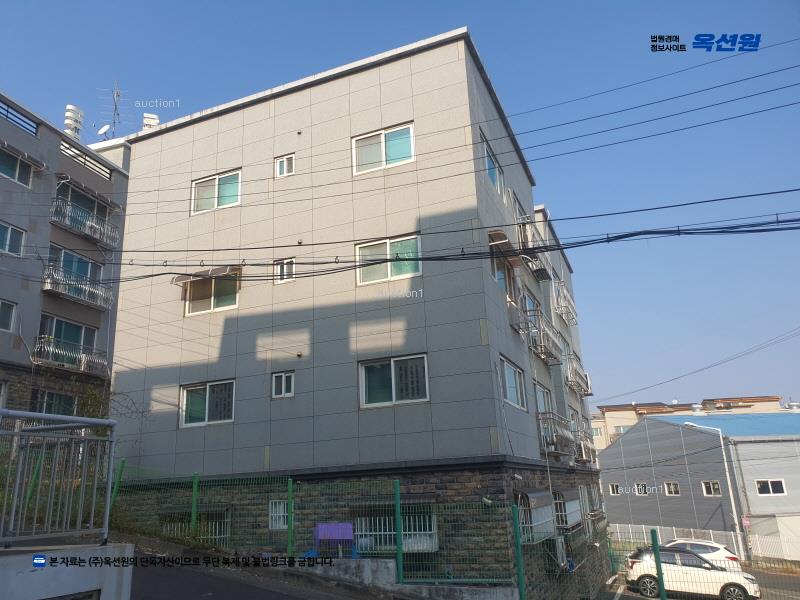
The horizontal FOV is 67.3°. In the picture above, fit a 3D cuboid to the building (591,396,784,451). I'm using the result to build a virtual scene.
[{"bbox_3d":[32.097,19.217,69.305,20.117,13.262,11.000,-4,-18,6],"label":"building"}]

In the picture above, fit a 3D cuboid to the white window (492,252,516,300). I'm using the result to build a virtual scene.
[{"bbox_3d":[2.411,-0.653,14.252,0.120,0.988,2.531,-9,-19,20],"label":"white window"}]

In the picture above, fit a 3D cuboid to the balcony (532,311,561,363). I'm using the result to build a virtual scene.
[{"bbox_3d":[4.142,1.131,17.203,0.455,0.943,3.108,-9,-19,20],"label":"balcony"}]

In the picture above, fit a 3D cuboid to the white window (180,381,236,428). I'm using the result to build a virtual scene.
[{"bbox_3d":[-4.484,2.405,13.963,1.587,0.980,0.120,-9,-19,20],"label":"white window"}]

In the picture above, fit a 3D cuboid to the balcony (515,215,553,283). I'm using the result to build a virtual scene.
[{"bbox_3d":[4.019,-1.477,18.019,0.455,0.977,3.108,-9,-19,20],"label":"balcony"}]

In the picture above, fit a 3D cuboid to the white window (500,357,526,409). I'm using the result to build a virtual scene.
[{"bbox_3d":[2.531,1.900,13.454,0.120,0.993,2.531,-9,-19,20],"label":"white window"}]

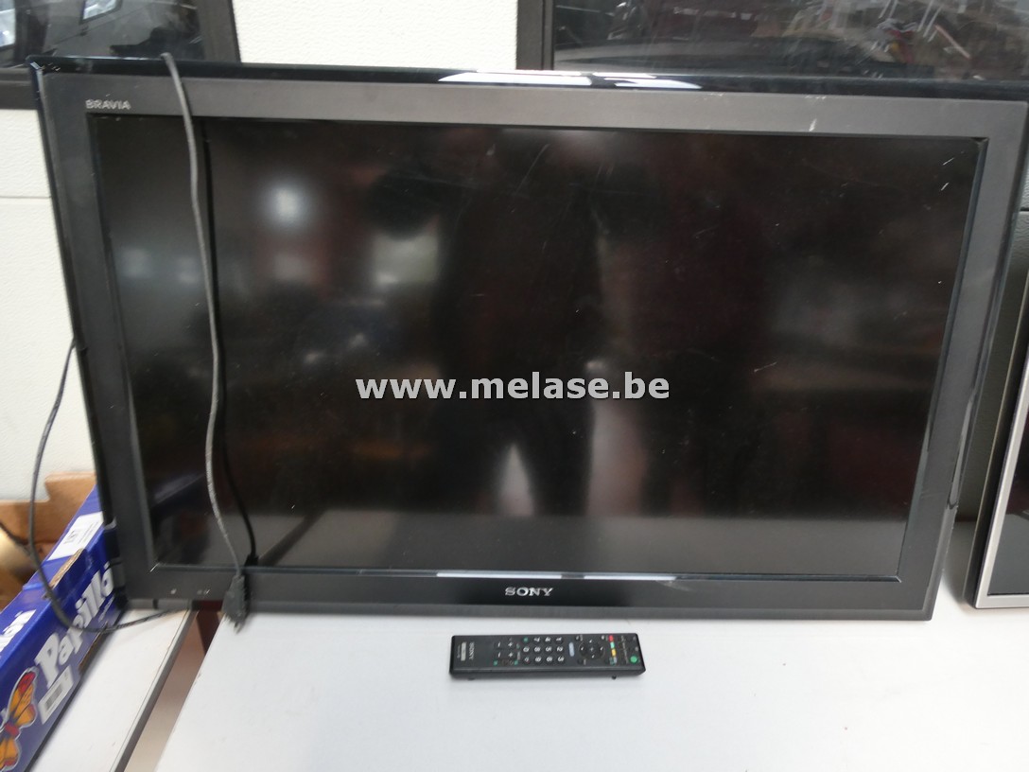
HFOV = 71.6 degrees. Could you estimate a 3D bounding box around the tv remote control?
[{"bbox_3d":[0.034,0.285,0.743,0.199,0.020,0.050,0,22,-3],"label":"tv remote control"}]

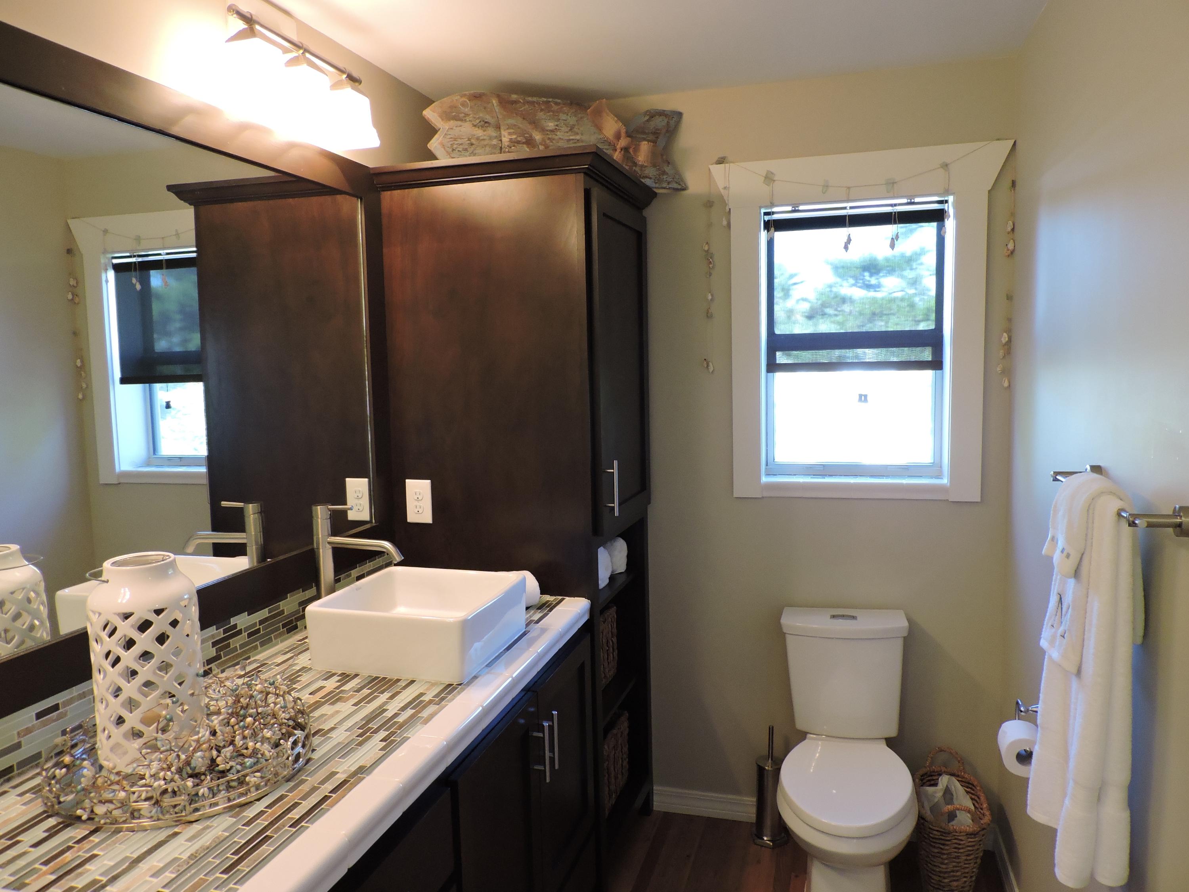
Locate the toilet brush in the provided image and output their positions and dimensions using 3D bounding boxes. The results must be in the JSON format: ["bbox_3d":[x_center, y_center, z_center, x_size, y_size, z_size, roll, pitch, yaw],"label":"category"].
[{"bbox_3d":[0.592,1.116,2.739,0.112,0.395,0.112,1,6,17],"label":"toilet brush"}]

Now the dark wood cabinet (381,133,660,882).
[{"bbox_3d":[-0.184,0.276,2.585,0.658,2.132,0.720,1,6,17],"label":"dark wood cabinet"}]

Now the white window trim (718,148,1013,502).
[{"bbox_3d":[0.805,-0.358,2.569,0.890,1.070,0.040,1,6,17],"label":"white window trim"}]

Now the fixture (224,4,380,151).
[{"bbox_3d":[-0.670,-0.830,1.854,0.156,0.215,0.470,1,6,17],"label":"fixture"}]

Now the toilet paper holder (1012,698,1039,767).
[{"bbox_3d":[1.052,0.665,1.970,0.077,0.100,0.138,1,6,17],"label":"toilet paper holder"}]

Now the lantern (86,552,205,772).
[{"bbox_3d":[-0.730,0.352,1.351,0.158,0.334,0.158,1,6,17],"label":"lantern"}]

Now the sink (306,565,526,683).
[{"bbox_3d":[-0.393,0.396,1.894,0.378,0.131,0.373,1,6,17],"label":"sink"}]

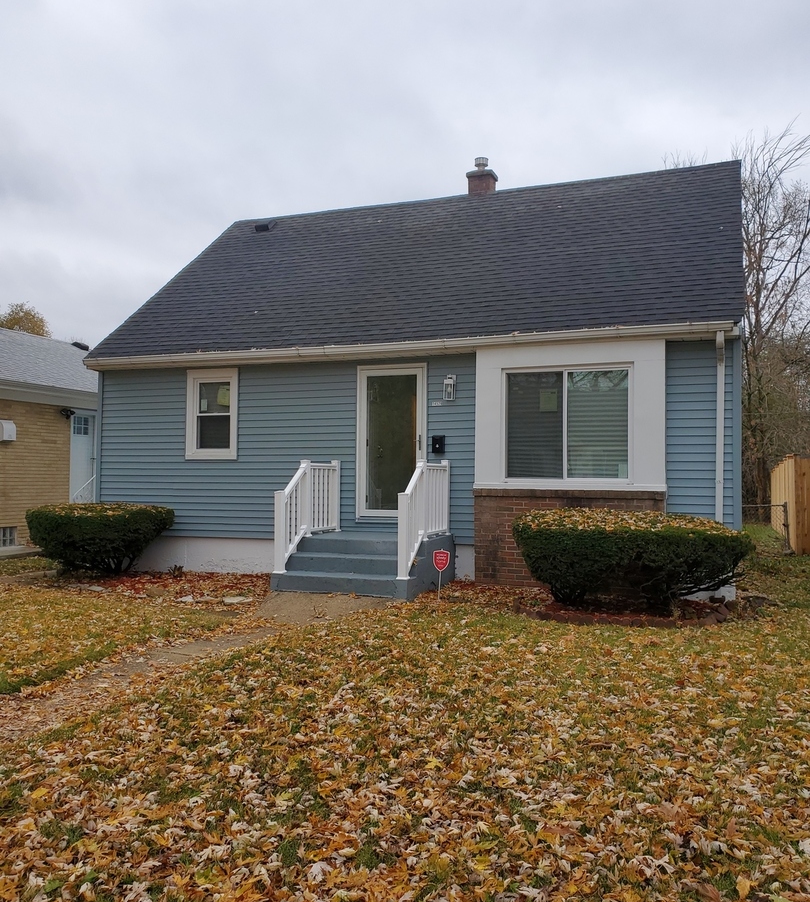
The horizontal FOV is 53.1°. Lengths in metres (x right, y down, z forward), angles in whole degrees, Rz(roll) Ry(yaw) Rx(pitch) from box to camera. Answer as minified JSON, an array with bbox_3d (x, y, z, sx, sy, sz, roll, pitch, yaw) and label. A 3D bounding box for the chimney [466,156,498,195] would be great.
[{"bbox_3d":[1.405,-4.926,14.686,0.470,0.700,0.470,0,-2,21],"label":"chimney"}]

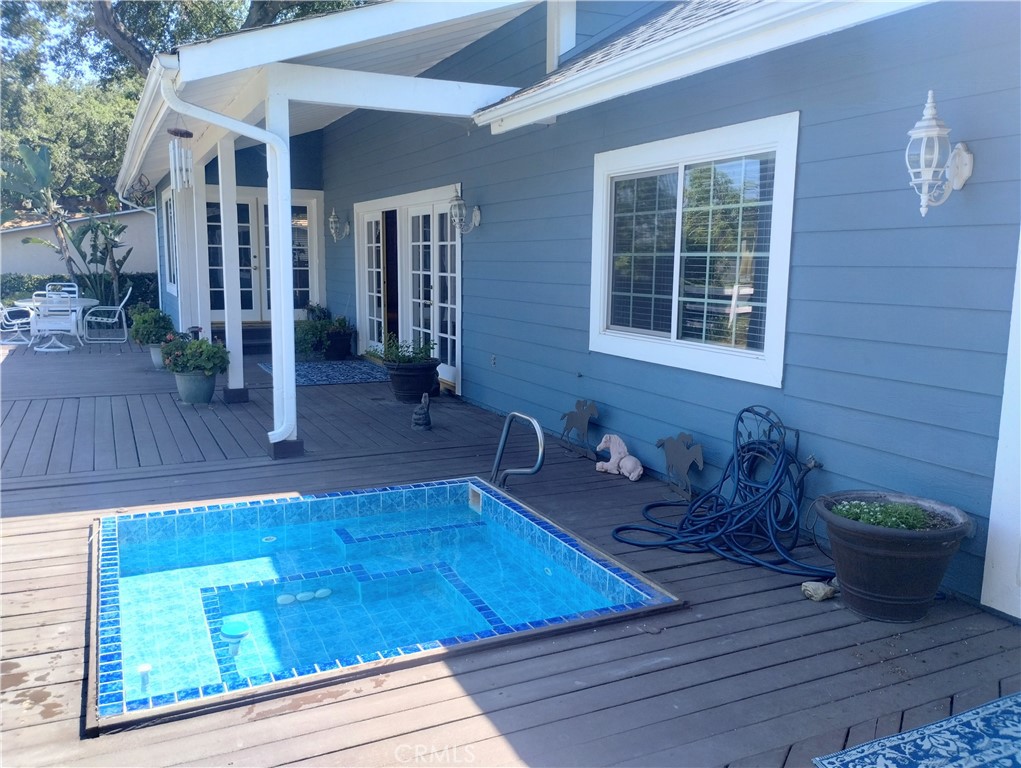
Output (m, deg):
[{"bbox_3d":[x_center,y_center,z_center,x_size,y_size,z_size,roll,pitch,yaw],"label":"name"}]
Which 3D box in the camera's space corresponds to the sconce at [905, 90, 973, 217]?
[{"bbox_3d":[1.830,-0.976,3.532,0.325,0.520,0.190,-3,9,-26],"label":"sconce"}]

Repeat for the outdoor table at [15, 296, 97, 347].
[{"bbox_3d":[-7.099,-0.959,12.898,1.310,0.680,1.310,-3,10,-25],"label":"outdoor table"}]

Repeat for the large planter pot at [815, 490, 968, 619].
[{"bbox_3d":[1.666,0.773,3.634,0.625,0.430,0.625,1,8,0],"label":"large planter pot"}]

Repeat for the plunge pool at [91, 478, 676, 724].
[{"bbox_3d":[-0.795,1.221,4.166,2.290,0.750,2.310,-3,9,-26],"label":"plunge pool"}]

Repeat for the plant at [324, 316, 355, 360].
[{"bbox_3d":[-2.336,-0.621,11.236,0.410,0.578,0.410,-3,10,-25],"label":"plant"}]

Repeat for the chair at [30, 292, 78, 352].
[{"bbox_3d":[-6.811,-0.951,12.315,0.630,0.849,0.700,-3,10,-24],"label":"chair"}]

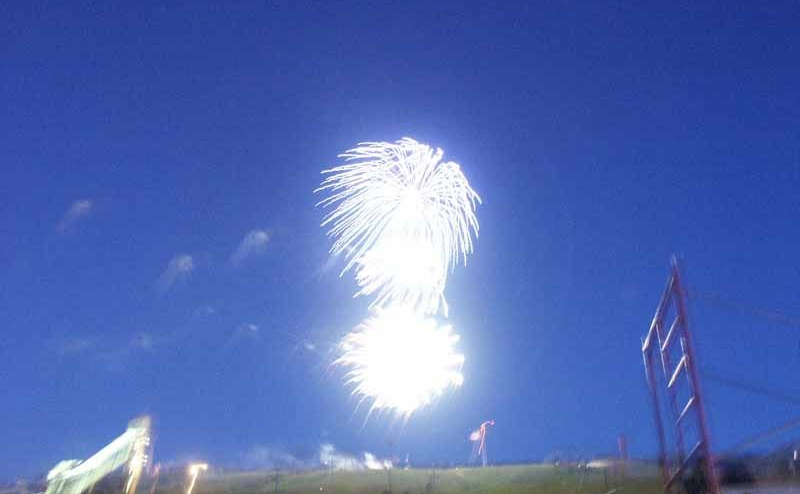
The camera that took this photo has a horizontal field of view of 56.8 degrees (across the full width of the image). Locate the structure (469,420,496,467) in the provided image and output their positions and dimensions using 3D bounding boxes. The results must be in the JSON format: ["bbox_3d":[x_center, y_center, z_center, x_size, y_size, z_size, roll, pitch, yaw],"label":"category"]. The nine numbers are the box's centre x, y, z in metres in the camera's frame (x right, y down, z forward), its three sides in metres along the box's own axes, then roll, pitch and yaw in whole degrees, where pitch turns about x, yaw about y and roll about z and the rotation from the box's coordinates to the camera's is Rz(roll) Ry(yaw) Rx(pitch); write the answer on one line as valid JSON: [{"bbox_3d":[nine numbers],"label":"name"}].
[{"bbox_3d":[16.530,39.860,150.000,5.000,9.400,3.800,-3,-21,5],"label":"structure"}]

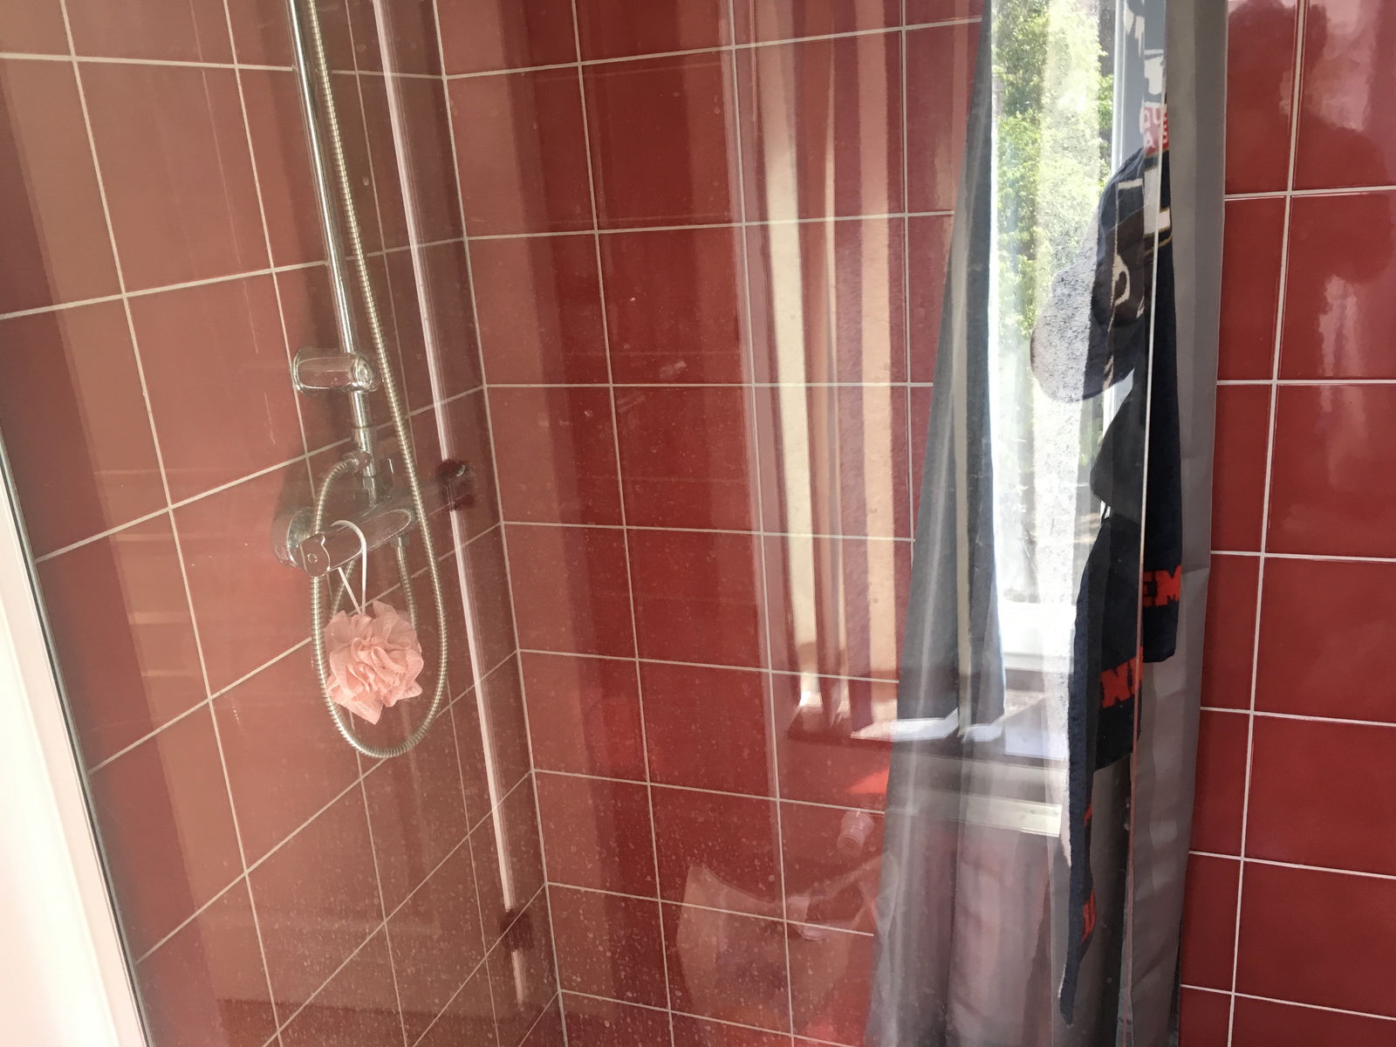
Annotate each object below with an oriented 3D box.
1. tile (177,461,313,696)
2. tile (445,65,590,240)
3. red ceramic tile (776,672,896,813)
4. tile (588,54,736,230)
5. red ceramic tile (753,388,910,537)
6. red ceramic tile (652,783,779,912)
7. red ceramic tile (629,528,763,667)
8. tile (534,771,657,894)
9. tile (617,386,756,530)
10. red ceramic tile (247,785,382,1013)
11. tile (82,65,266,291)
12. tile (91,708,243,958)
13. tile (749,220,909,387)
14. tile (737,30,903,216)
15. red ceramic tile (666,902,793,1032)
[{"bbox_3d":[-0.465,0.050,1.232,0.010,0.198,0.198,2,18,21],"label":"tile"},{"bbox_3d":[-0.226,-0.475,1.512,0.192,0.197,0.010,2,18,20],"label":"tile"},{"bbox_3d":[0.203,0.303,1.607,0.196,0.197,0.010,2,18,20],"label":"red ceramic tile"},{"bbox_3d":[-0.042,-0.467,1.440,0.196,0.197,0.009,2,18,20],"label":"tile"},{"bbox_3d":[0.175,-0.079,1.496,0.198,0.198,0.010,2,18,21],"label":"red ceramic tile"},{"bbox_3d":[0.030,0.486,1.735,0.197,0.197,0.010,2,18,20],"label":"red ceramic tile"},{"bbox_3d":[0.002,0.105,1.616,0.196,0.197,0.009,2,18,20],"label":"red ceramic tile"},{"bbox_3d":[-0.154,0.479,1.802,0.192,0.197,0.009,2,18,20],"label":"tile"},{"bbox_3d":[-0.013,-0.087,1.567,0.198,0.198,0.010,2,18,21],"label":"tile"},{"bbox_3d":[-0.434,0.432,1.343,0.009,0.197,0.196,2,18,21],"label":"red ceramic tile"},{"bbox_3d":[-0.491,-0.331,1.108,0.009,0.197,0.196,2,18,21],"label":"tile"},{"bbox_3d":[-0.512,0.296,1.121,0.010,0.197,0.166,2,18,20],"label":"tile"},{"bbox_3d":[0.159,-0.270,1.432,0.196,0.197,0.010,2,18,20],"label":"tile"},{"bbox_3d":[0.145,-0.460,1.372,0.196,0.197,0.009,2,18,20],"label":"tile"},{"bbox_3d":[0.045,0.677,1.794,0.197,0.197,0.010,2,18,20],"label":"red ceramic tile"}]

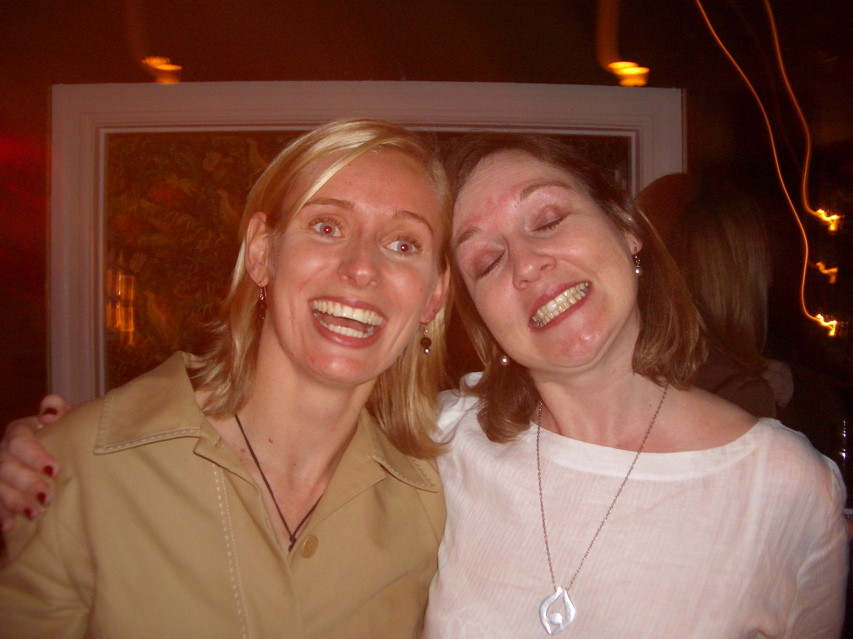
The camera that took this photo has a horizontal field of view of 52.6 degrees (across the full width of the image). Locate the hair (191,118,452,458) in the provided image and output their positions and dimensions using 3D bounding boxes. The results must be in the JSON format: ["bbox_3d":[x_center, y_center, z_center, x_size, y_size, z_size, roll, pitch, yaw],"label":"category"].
[{"bbox_3d":[-0.074,-0.035,0.755,0.230,0.285,0.215,12,2,-12],"label":"hair"}]

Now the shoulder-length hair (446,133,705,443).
[{"bbox_3d":[0.114,-0.034,0.760,0.212,0.280,0.210,-26,-5,20],"label":"shoulder-length hair"}]

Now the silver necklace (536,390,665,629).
[{"bbox_3d":[0.153,0.149,0.765,0.130,0.235,0.130,-3,-4,19],"label":"silver necklace"}]

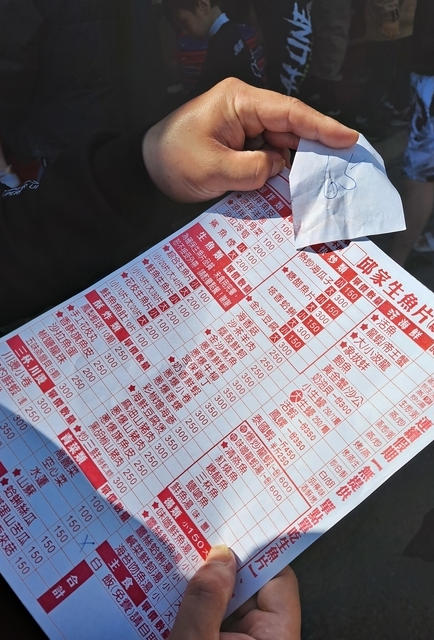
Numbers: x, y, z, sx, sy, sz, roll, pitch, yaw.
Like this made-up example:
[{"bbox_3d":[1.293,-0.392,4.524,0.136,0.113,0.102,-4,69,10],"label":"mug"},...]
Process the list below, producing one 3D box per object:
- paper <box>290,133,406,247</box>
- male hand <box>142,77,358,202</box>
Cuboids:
[{"bbox_3d":[0.090,-0.090,0.305,0.077,0.080,0.020,-6,-10,2],"label":"paper"},{"bbox_3d":[0.026,-0.129,0.318,0.148,0.082,0.080,0,34,0],"label":"male hand"}]

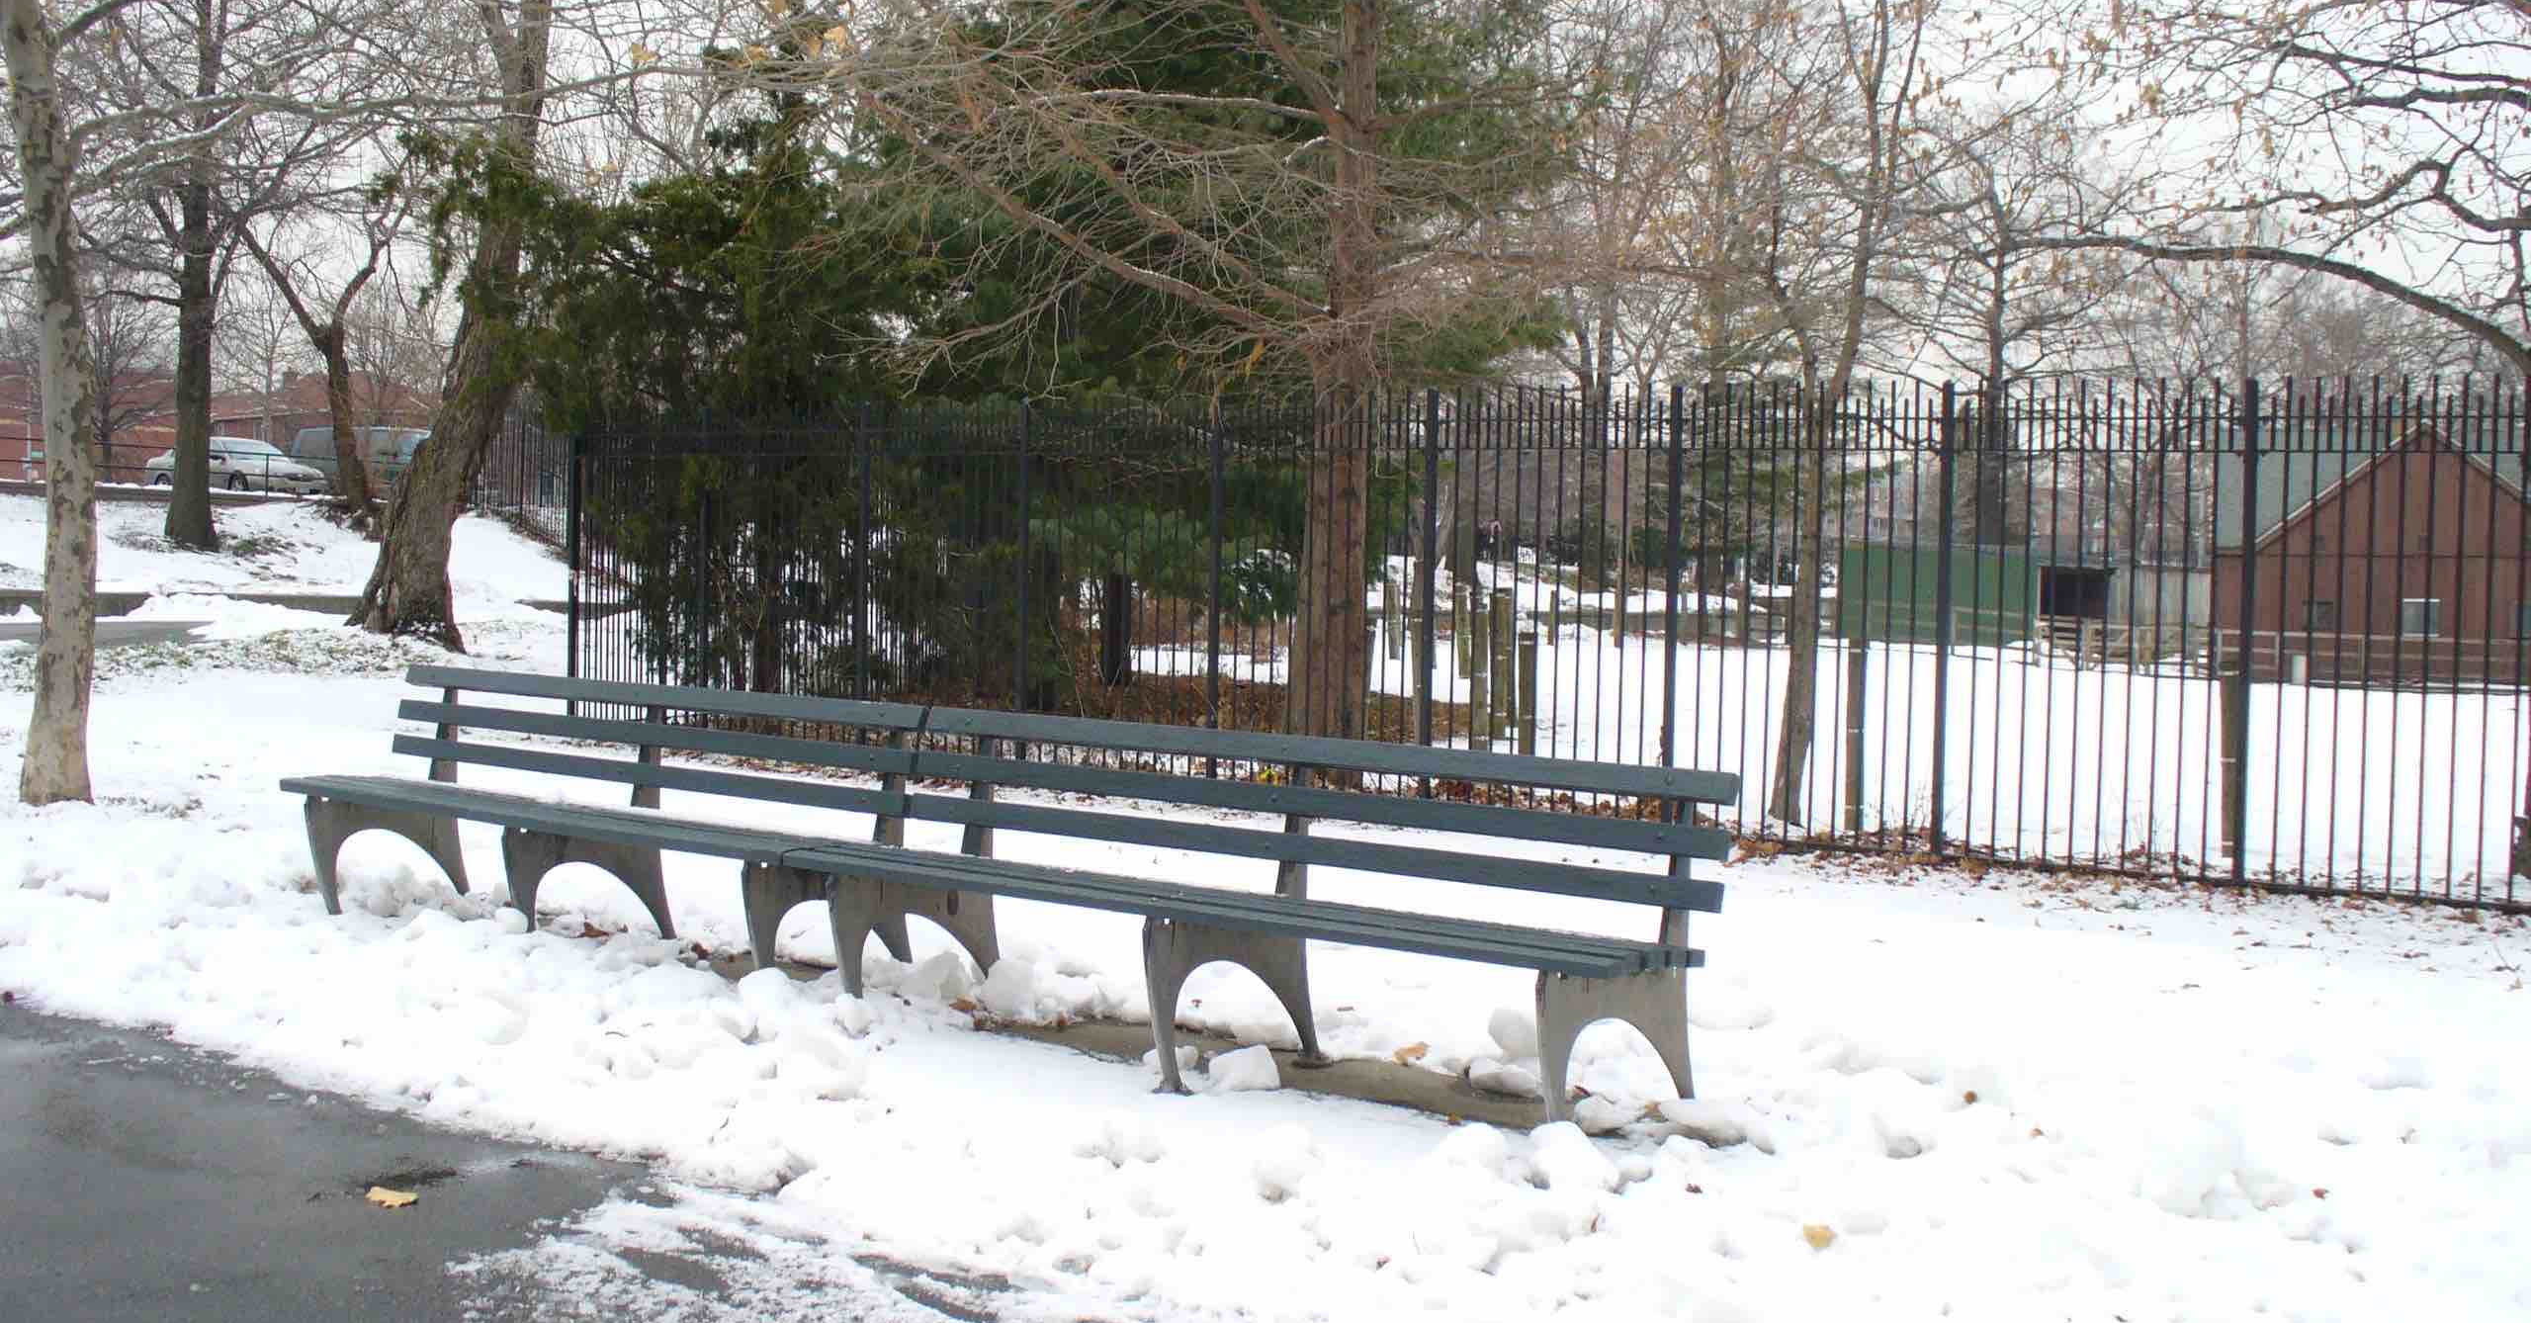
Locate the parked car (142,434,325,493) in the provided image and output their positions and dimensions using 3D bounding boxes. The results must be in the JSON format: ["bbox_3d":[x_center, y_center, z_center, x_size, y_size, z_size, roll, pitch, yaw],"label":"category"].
[{"bbox_3d":[-22.592,-4.161,59.277,4.800,1.440,1.800,2,3,35],"label":"parked car"}]

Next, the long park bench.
[{"bbox_3d":[-1.189,0.570,7.913,5.627,0.854,0.578,3,3,41],"label":"long park bench"}]

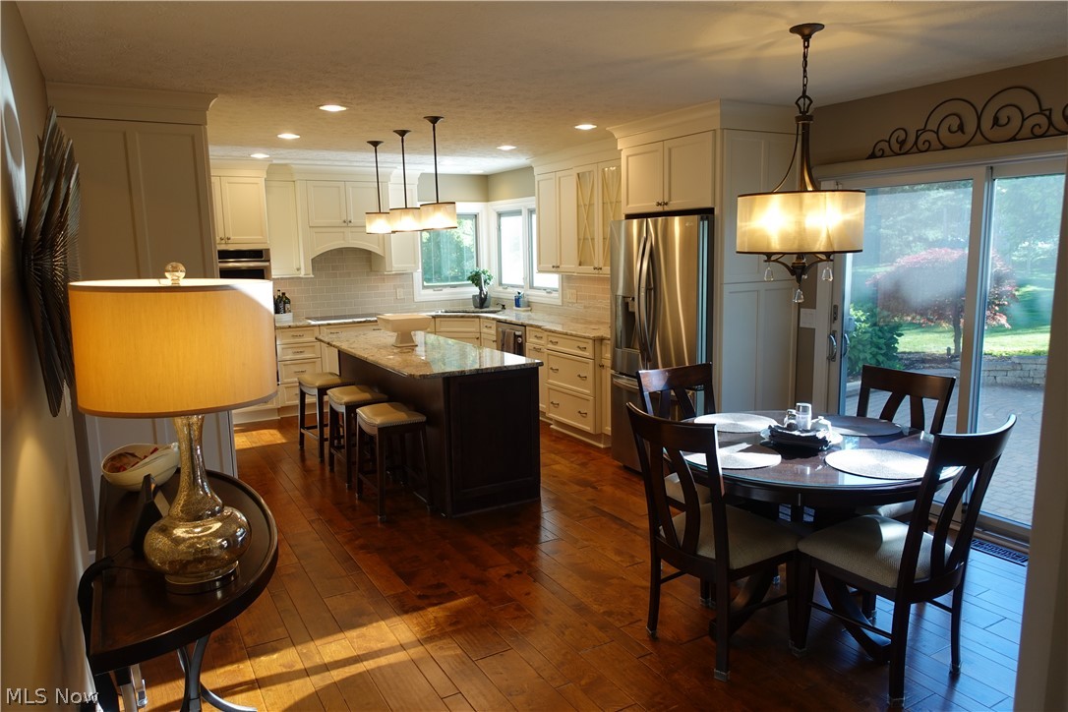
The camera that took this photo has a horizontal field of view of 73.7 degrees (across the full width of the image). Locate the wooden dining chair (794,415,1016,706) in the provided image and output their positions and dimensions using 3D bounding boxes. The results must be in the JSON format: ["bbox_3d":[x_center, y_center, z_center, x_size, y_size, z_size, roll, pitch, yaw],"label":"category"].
[{"bbox_3d":[1.354,0.699,2.653,0.490,1.015,0.630,-6,10,-30],"label":"wooden dining chair"}]

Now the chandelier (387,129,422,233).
[{"bbox_3d":[-0.939,-1.263,5.156,0.250,0.705,0.250,-6,10,-30],"label":"chandelier"}]

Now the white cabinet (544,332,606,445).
[{"bbox_3d":[0.581,0.234,6.065,0.650,0.885,0.770,-6,10,-30],"label":"white cabinet"}]

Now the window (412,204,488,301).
[{"bbox_3d":[-0.993,-1.209,8.304,0.940,1.110,0.120,-6,10,-30],"label":"window"}]

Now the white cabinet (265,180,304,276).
[{"bbox_3d":[-2.580,-1.281,7.202,0.365,0.938,0.320,-6,10,-30],"label":"white cabinet"}]

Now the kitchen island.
[{"bbox_3d":[-0.823,0.392,5.102,0.870,0.905,2.070,-6,10,-30],"label":"kitchen island"}]

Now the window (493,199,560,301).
[{"bbox_3d":[-0.100,-1.149,7.793,0.120,1.100,1.550,-6,10,-30],"label":"window"}]

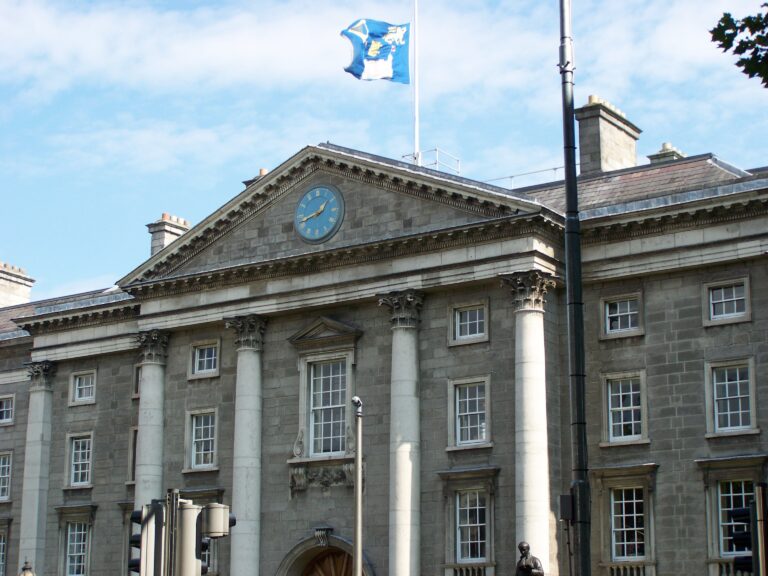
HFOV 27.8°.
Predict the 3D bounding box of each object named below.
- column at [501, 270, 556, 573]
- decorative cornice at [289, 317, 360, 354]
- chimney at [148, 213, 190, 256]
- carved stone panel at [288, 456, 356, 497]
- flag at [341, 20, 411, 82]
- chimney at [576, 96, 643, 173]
[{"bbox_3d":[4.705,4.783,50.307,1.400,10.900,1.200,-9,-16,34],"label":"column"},{"bbox_3d":[-2.107,1.558,56.189,3.300,1.100,0.500,-9,-16,34],"label":"decorative cornice"},{"bbox_3d":[-9.178,-2.077,69.961,1.190,2.700,3.000,-9,-16,34],"label":"chimney"},{"bbox_3d":[-2.109,6.788,54.974,3.300,1.220,0.380,-9,-16,34],"label":"carved stone panel"},{"bbox_3d":[-0.330,-9.761,64.100,3.000,2.700,0.800,0,-13,0],"label":"flag"},{"bbox_3d":[8.576,-5.464,58.986,1.100,3.700,3.490,-9,-16,34],"label":"chimney"}]

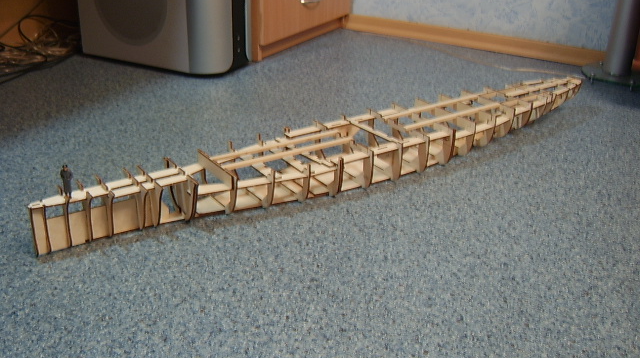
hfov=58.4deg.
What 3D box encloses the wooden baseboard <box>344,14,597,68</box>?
[{"bbox_3d":[0.504,-0.489,1.995,0.927,0.057,0.022,16,30,24],"label":"wooden baseboard"}]

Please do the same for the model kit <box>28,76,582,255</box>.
[{"bbox_3d":[0.129,-0.074,1.125,1.270,0.083,0.171,-15,32,-31],"label":"model kit"}]

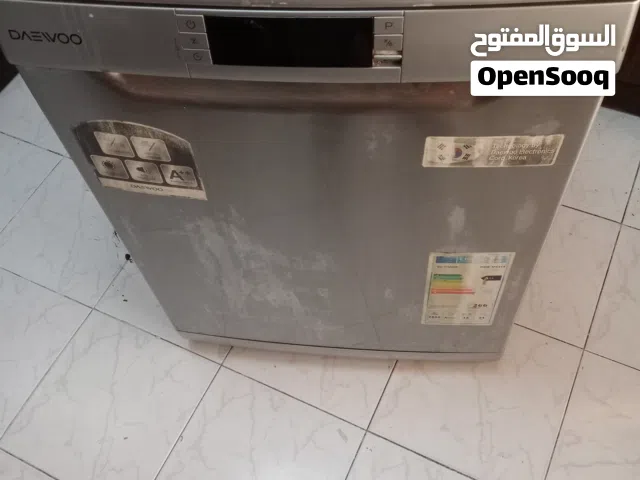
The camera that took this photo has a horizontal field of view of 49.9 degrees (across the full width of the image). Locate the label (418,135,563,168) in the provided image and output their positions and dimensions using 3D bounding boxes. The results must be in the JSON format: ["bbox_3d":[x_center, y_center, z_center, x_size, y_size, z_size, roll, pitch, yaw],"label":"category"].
[{"bbox_3d":[0.185,-0.096,0.747,0.143,0.053,0.008,1,59,5],"label":"label"}]

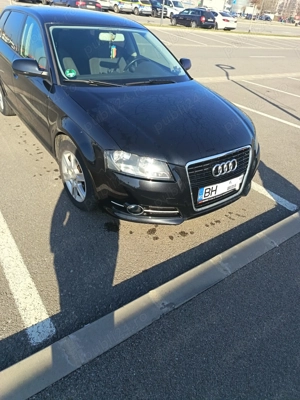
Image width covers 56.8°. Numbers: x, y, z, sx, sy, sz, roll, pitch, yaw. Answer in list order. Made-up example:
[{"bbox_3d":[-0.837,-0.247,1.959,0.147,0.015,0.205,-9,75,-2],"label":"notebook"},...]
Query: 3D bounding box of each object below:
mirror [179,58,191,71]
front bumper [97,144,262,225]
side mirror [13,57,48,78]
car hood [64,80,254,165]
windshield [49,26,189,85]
[{"bbox_3d":[0.403,-1.625,3.326,0.235,0.145,0.150,-18,42,-32],"label":"mirror"},{"bbox_3d":[0.437,-0.202,2.318,1.740,0.530,0.500,-18,42,-32],"label":"front bumper"},{"bbox_3d":[-1.031,-1.147,2.395,0.255,0.145,0.150,-18,42,-32],"label":"side mirror"},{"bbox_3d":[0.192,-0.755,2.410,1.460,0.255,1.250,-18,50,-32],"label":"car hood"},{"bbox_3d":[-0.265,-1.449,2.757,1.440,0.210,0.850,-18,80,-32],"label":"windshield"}]

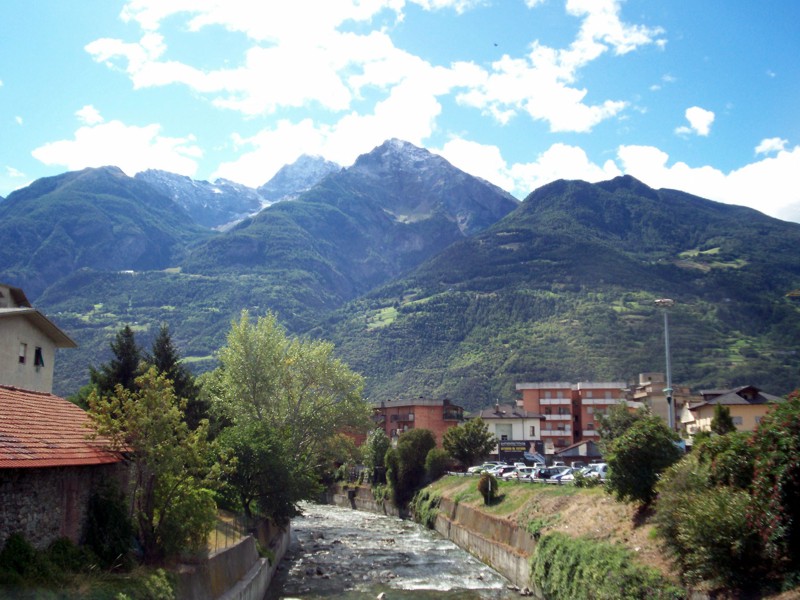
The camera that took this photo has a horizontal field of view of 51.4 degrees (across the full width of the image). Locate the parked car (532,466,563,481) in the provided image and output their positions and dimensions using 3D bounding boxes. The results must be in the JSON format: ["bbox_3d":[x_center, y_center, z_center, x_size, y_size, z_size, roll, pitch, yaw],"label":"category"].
[{"bbox_3d":[15.737,18.350,87.000,3.900,1.540,1.700,3,-10,-15],"label":"parked car"}]

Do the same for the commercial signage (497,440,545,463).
[{"bbox_3d":[16.210,20.275,111.000,6.100,3.020,0.300,1,-9,-5],"label":"commercial signage"}]

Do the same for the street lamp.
[{"bbox_3d":[25.817,8.775,80.000,1.900,18.090,1.900,0,-9,0],"label":"street lamp"}]

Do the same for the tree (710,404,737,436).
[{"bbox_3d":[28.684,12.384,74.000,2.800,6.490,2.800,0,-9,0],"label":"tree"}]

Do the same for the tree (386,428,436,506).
[{"bbox_3d":[1.329,19.260,96.125,5.600,8.730,5.600,0,-10,0],"label":"tree"}]

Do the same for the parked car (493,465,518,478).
[{"bbox_3d":[12.368,20.586,98.941,4.100,1.500,1.750,4,-10,-20],"label":"parked car"}]

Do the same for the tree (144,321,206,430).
[{"bbox_3d":[-17.019,9.209,63.357,5.600,14.990,5.600,0,-10,0],"label":"tree"}]

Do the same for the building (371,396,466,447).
[{"bbox_3d":[3.579,25.821,160.953,16.500,12.820,13.000,-4,-10,20],"label":"building"}]

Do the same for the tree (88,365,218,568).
[{"bbox_3d":[-11.195,7.429,37.787,5.900,8.730,5.900,0,-10,0],"label":"tree"}]

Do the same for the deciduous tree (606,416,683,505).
[{"bbox_3d":[19.316,12.541,66.000,6.500,7.170,6.200,0,-9,0],"label":"deciduous tree"}]

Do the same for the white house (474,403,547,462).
[{"bbox_3d":[14.977,19.096,117.000,10.800,9.020,9.000,1,-9,-6],"label":"white house"}]

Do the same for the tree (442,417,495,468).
[{"bbox_3d":[9.022,18.609,108.000,7.000,6.910,6.700,0,-9,0],"label":"tree"}]

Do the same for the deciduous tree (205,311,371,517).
[{"bbox_3d":[-9.388,9.297,69.430,13.300,16.710,13.300,0,-10,0],"label":"deciduous tree"}]

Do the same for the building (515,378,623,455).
[{"bbox_3d":[33.944,24.834,164.675,21.500,16.030,13.000,-2,-10,11],"label":"building"}]

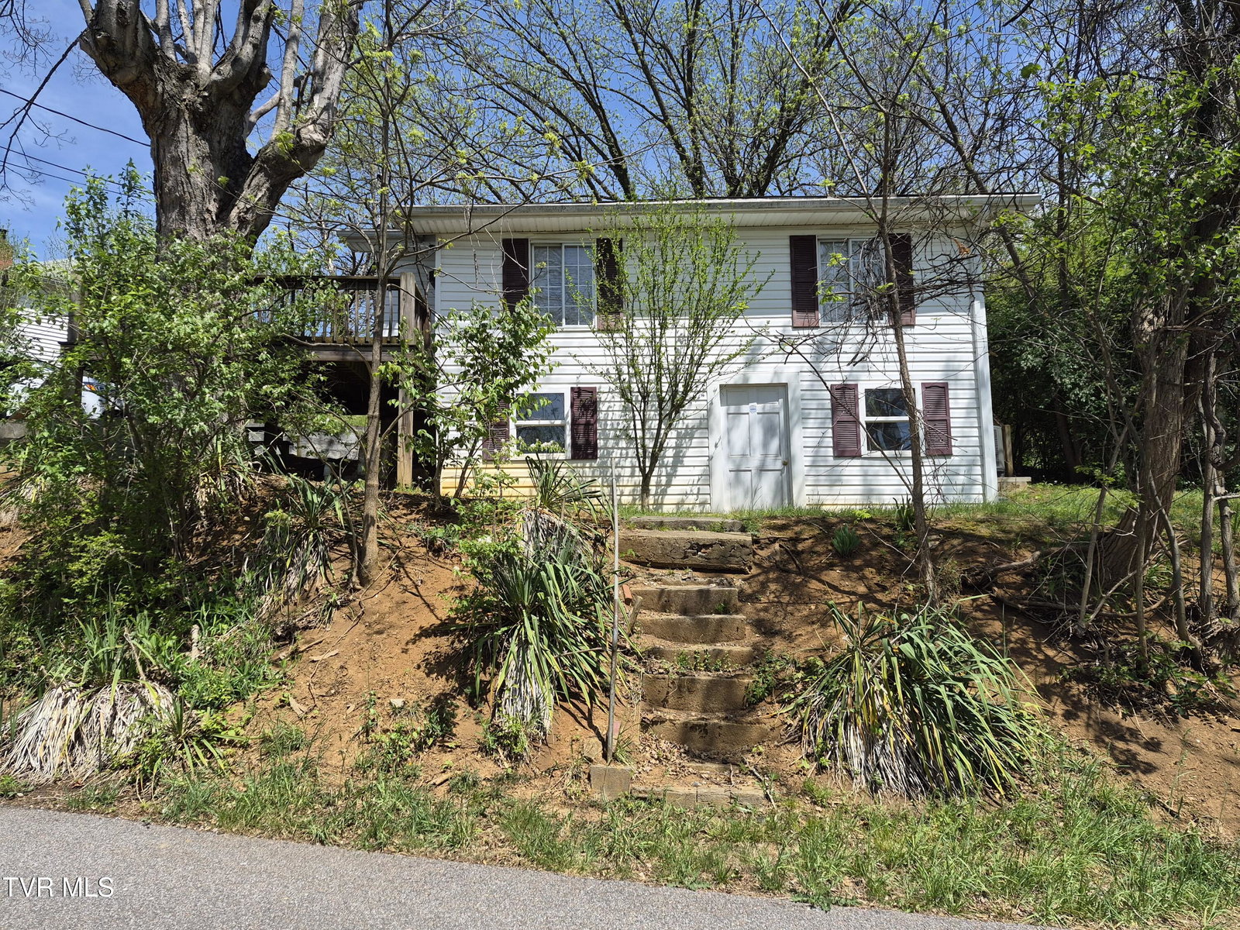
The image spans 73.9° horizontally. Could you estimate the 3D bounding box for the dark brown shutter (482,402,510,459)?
[{"bbox_3d":[-1.716,-0.561,11.450,0.373,1.000,0.040,-1,-4,-1],"label":"dark brown shutter"}]

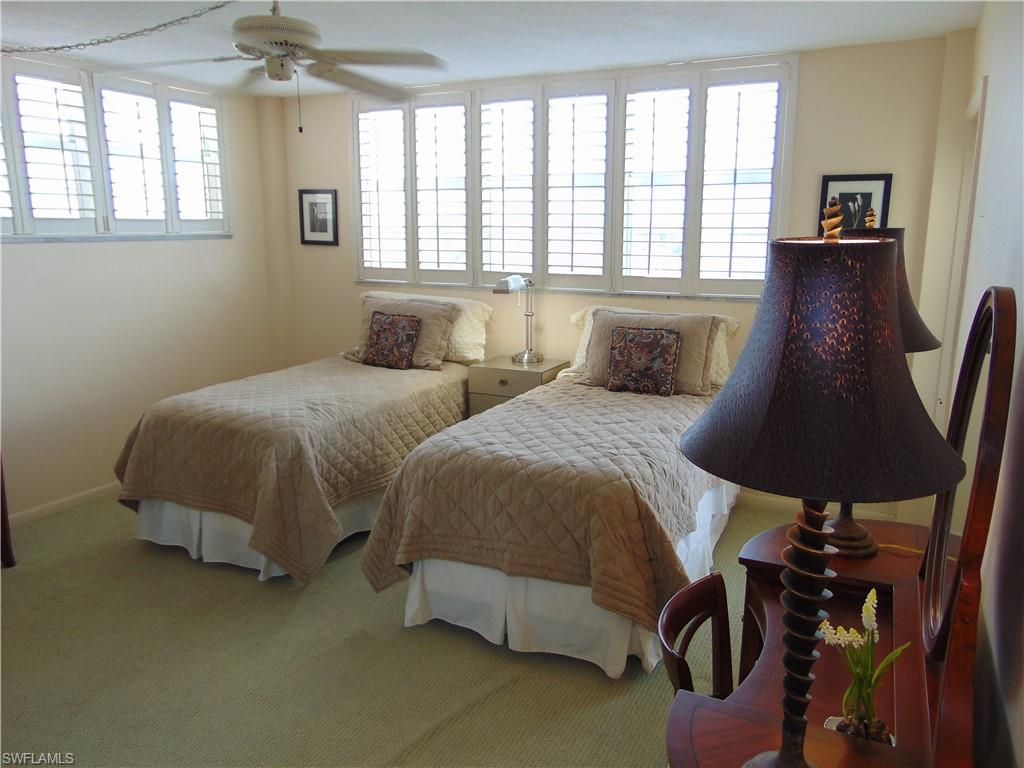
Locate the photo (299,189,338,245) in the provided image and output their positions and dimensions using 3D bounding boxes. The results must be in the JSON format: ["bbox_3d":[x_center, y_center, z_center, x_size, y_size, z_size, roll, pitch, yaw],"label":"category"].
[{"bbox_3d":[-1.398,-1.198,5.330,0.347,0.390,0.025,6,14,26],"label":"photo"}]

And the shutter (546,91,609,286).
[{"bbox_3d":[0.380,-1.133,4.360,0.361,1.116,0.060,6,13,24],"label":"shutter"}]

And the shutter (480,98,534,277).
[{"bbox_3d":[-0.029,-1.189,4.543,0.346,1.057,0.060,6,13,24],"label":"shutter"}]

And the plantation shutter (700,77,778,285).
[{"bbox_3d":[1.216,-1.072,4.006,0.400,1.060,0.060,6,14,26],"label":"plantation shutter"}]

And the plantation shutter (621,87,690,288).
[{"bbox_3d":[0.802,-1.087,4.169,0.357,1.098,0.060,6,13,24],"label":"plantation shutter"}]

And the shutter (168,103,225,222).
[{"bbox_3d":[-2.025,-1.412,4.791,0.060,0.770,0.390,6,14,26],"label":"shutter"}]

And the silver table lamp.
[{"bbox_3d":[0.023,-0.400,4.525,0.290,0.525,0.180,-3,12,-13],"label":"silver table lamp"}]

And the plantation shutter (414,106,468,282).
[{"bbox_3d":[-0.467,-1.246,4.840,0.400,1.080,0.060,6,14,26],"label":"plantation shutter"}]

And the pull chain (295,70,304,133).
[{"bbox_3d":[-0.732,-0.967,2.534,0.020,0.199,0.020,6,13,24],"label":"pull chain"}]

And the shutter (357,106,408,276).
[{"bbox_3d":[-0.852,-1.264,4.919,0.329,1.071,0.060,6,13,24],"label":"shutter"}]

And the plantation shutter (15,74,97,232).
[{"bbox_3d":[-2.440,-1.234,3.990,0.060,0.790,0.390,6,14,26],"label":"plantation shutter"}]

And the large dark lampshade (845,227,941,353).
[{"bbox_3d":[0.870,-0.235,1.796,0.326,0.264,0.326,6,14,26],"label":"large dark lampshade"}]

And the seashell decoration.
[{"bbox_3d":[0.374,-0.192,0.864,0.028,0.054,0.028,6,14,26],"label":"seashell decoration"}]

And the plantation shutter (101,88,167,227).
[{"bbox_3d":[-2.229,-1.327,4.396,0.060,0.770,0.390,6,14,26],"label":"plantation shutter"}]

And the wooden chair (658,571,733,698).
[{"bbox_3d":[0.522,0.862,1.511,0.470,0.800,0.440,6,13,24],"label":"wooden chair"}]

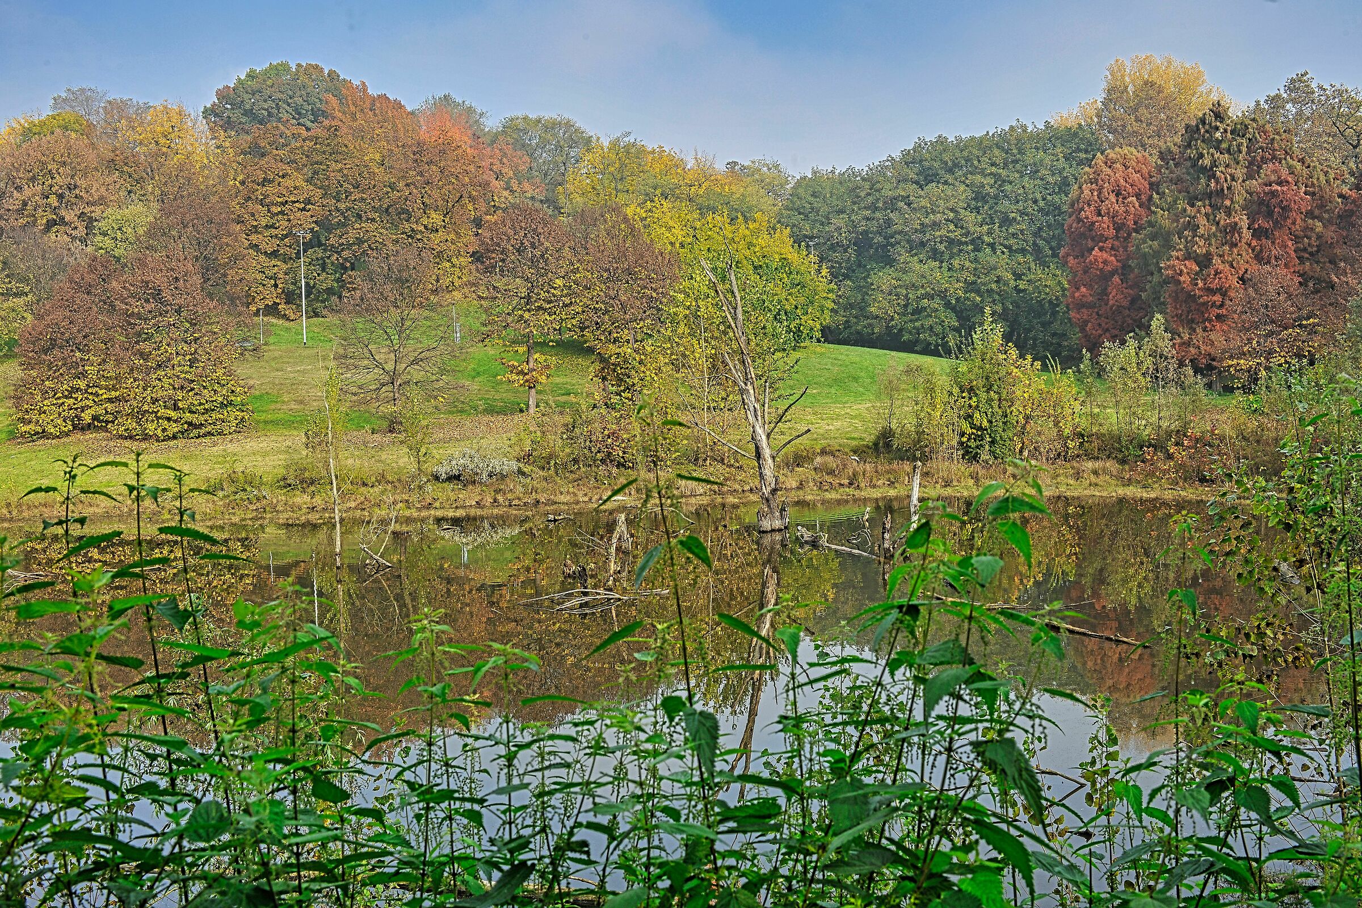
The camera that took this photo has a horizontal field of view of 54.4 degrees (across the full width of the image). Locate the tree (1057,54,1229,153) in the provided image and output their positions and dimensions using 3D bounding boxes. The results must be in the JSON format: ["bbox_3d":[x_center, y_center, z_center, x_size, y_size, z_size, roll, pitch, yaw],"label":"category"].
[{"bbox_3d":[43.459,-23.943,124.334,15.200,26.862,13.500,-1,3,0],"label":"tree"}]

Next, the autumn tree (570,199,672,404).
[{"bbox_3d":[-2.788,-7.355,64.854,5.210,9.906,5.210,-1,3,0],"label":"autumn tree"}]

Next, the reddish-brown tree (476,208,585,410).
[{"bbox_3d":[-6.527,-6.257,56.999,4.579,9.026,4.579,-1,3,0],"label":"reddish-brown tree"}]

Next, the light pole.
[{"bbox_3d":[-24.524,-10.691,85.599,0.950,7.454,0.400,-1,3,0],"label":"light pole"}]

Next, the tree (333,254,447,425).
[{"bbox_3d":[-11.377,-4.577,52.143,4.523,6.972,4.523,-1,3,0],"label":"tree"}]

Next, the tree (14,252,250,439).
[{"bbox_3d":[-22.499,-4.438,54.312,9.681,7.654,8.300,-1,3,0],"label":"tree"}]

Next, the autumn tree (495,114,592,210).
[{"bbox_3d":[-13.542,-24.520,133.083,11.000,19.177,11.000,-1,3,0],"label":"autumn tree"}]

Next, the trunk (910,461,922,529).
[{"bbox_3d":[5.797,1.040,32.711,0.260,1.768,0.250,-1,3,0],"label":"trunk"}]

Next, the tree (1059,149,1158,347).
[{"bbox_3d":[27.163,-12.794,84.179,5.954,13.105,5.954,-1,3,0],"label":"tree"}]

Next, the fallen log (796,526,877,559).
[{"bbox_3d":[3.477,1.956,29.725,0.500,0.376,3.212,-3,4,-27],"label":"fallen log"}]

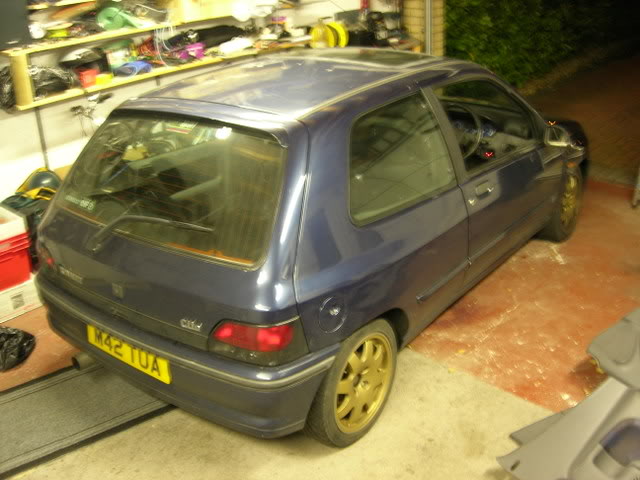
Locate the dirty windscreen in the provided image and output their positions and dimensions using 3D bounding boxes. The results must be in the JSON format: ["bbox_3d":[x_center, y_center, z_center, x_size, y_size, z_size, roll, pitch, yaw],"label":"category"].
[{"bbox_3d":[-0.619,-0.254,2.807,1.180,0.470,0.080,16,-8,33],"label":"dirty windscreen"}]

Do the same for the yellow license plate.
[{"bbox_3d":[-0.784,0.451,2.853,0.520,0.111,0.020,16,25,33],"label":"yellow license plate"}]

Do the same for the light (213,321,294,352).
[{"bbox_3d":[-0.231,0.328,2.481,0.285,0.120,0.120,16,29,33],"label":"light"}]

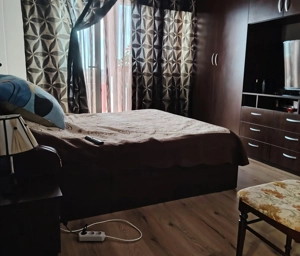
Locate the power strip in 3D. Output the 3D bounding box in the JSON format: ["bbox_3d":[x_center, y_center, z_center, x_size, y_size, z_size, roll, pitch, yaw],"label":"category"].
[{"bbox_3d":[-0.356,0.678,1.739,0.163,0.036,0.052,1,11,-1],"label":"power strip"}]

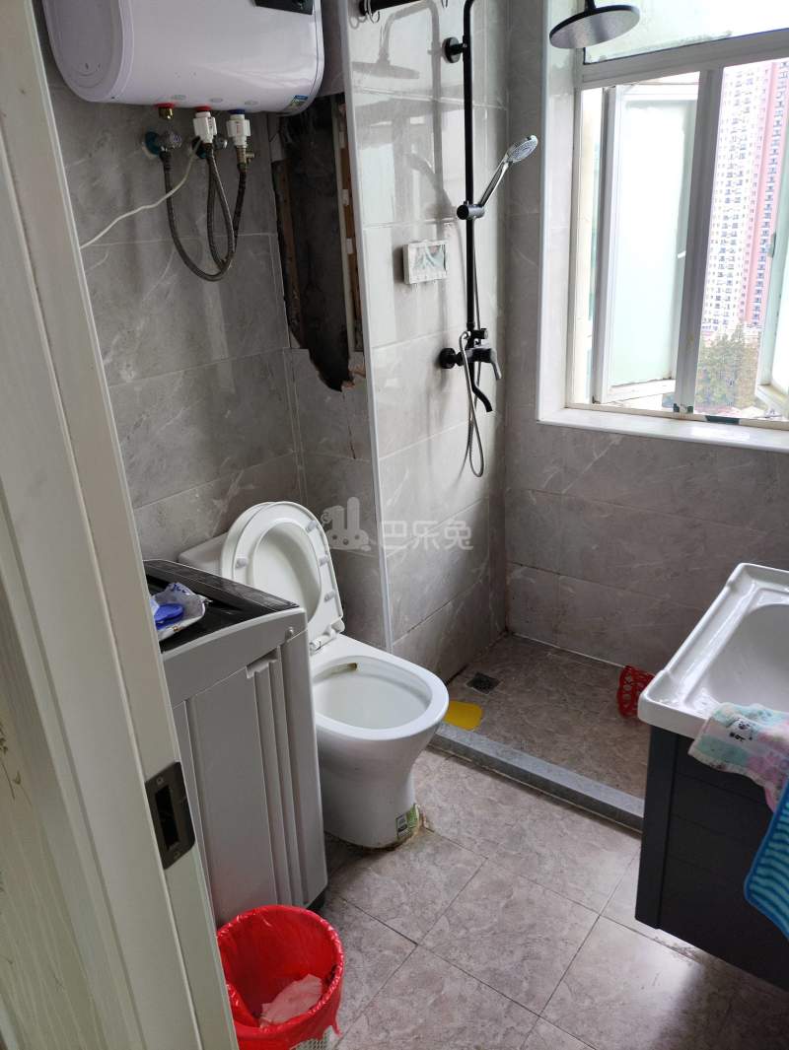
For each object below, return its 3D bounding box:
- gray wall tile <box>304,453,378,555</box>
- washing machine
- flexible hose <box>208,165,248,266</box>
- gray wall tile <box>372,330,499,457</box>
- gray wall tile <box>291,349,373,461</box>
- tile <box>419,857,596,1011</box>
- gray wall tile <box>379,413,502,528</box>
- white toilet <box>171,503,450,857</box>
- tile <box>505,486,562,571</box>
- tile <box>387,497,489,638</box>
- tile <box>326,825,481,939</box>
[{"bbox_3d":[-0.164,-0.069,2.201,0.291,0.300,0.010,13,27,36],"label":"gray wall tile"},{"bbox_3d":[-0.525,0.553,1.554,0.510,0.890,0.520,13,28,35],"label":"washing machine"},{"bbox_3d":[-0.389,-0.716,1.697,0.105,0.215,0.085,13,28,35],"label":"flexible hose"},{"bbox_3d":[0.129,-0.422,2.189,0.012,0.300,0.620,13,28,35],"label":"gray wall tile"},{"bbox_3d":[-0.167,-0.345,2.050,0.288,0.300,0.012,13,28,35],"label":"gray wall tile"},{"bbox_3d":[0.268,0.937,1.680,0.300,0.012,0.300,13,28,35],"label":"tile"},{"bbox_3d":[0.153,-0.146,2.335,0.010,0.301,0.615,13,27,36],"label":"gray wall tile"},{"bbox_3d":[-0.168,0.384,1.977,0.715,0.850,0.365,13,27,36],"label":"white toilet"},{"bbox_3d":[0.500,0.015,2.646,0.210,0.300,0.012,13,28,35],"label":"tile"},{"bbox_3d":[0.168,0.136,2.440,0.010,0.300,0.600,13,27,36],"label":"tile"},{"bbox_3d":[0.025,0.883,1.850,0.300,0.012,0.300,13,28,35],"label":"tile"}]

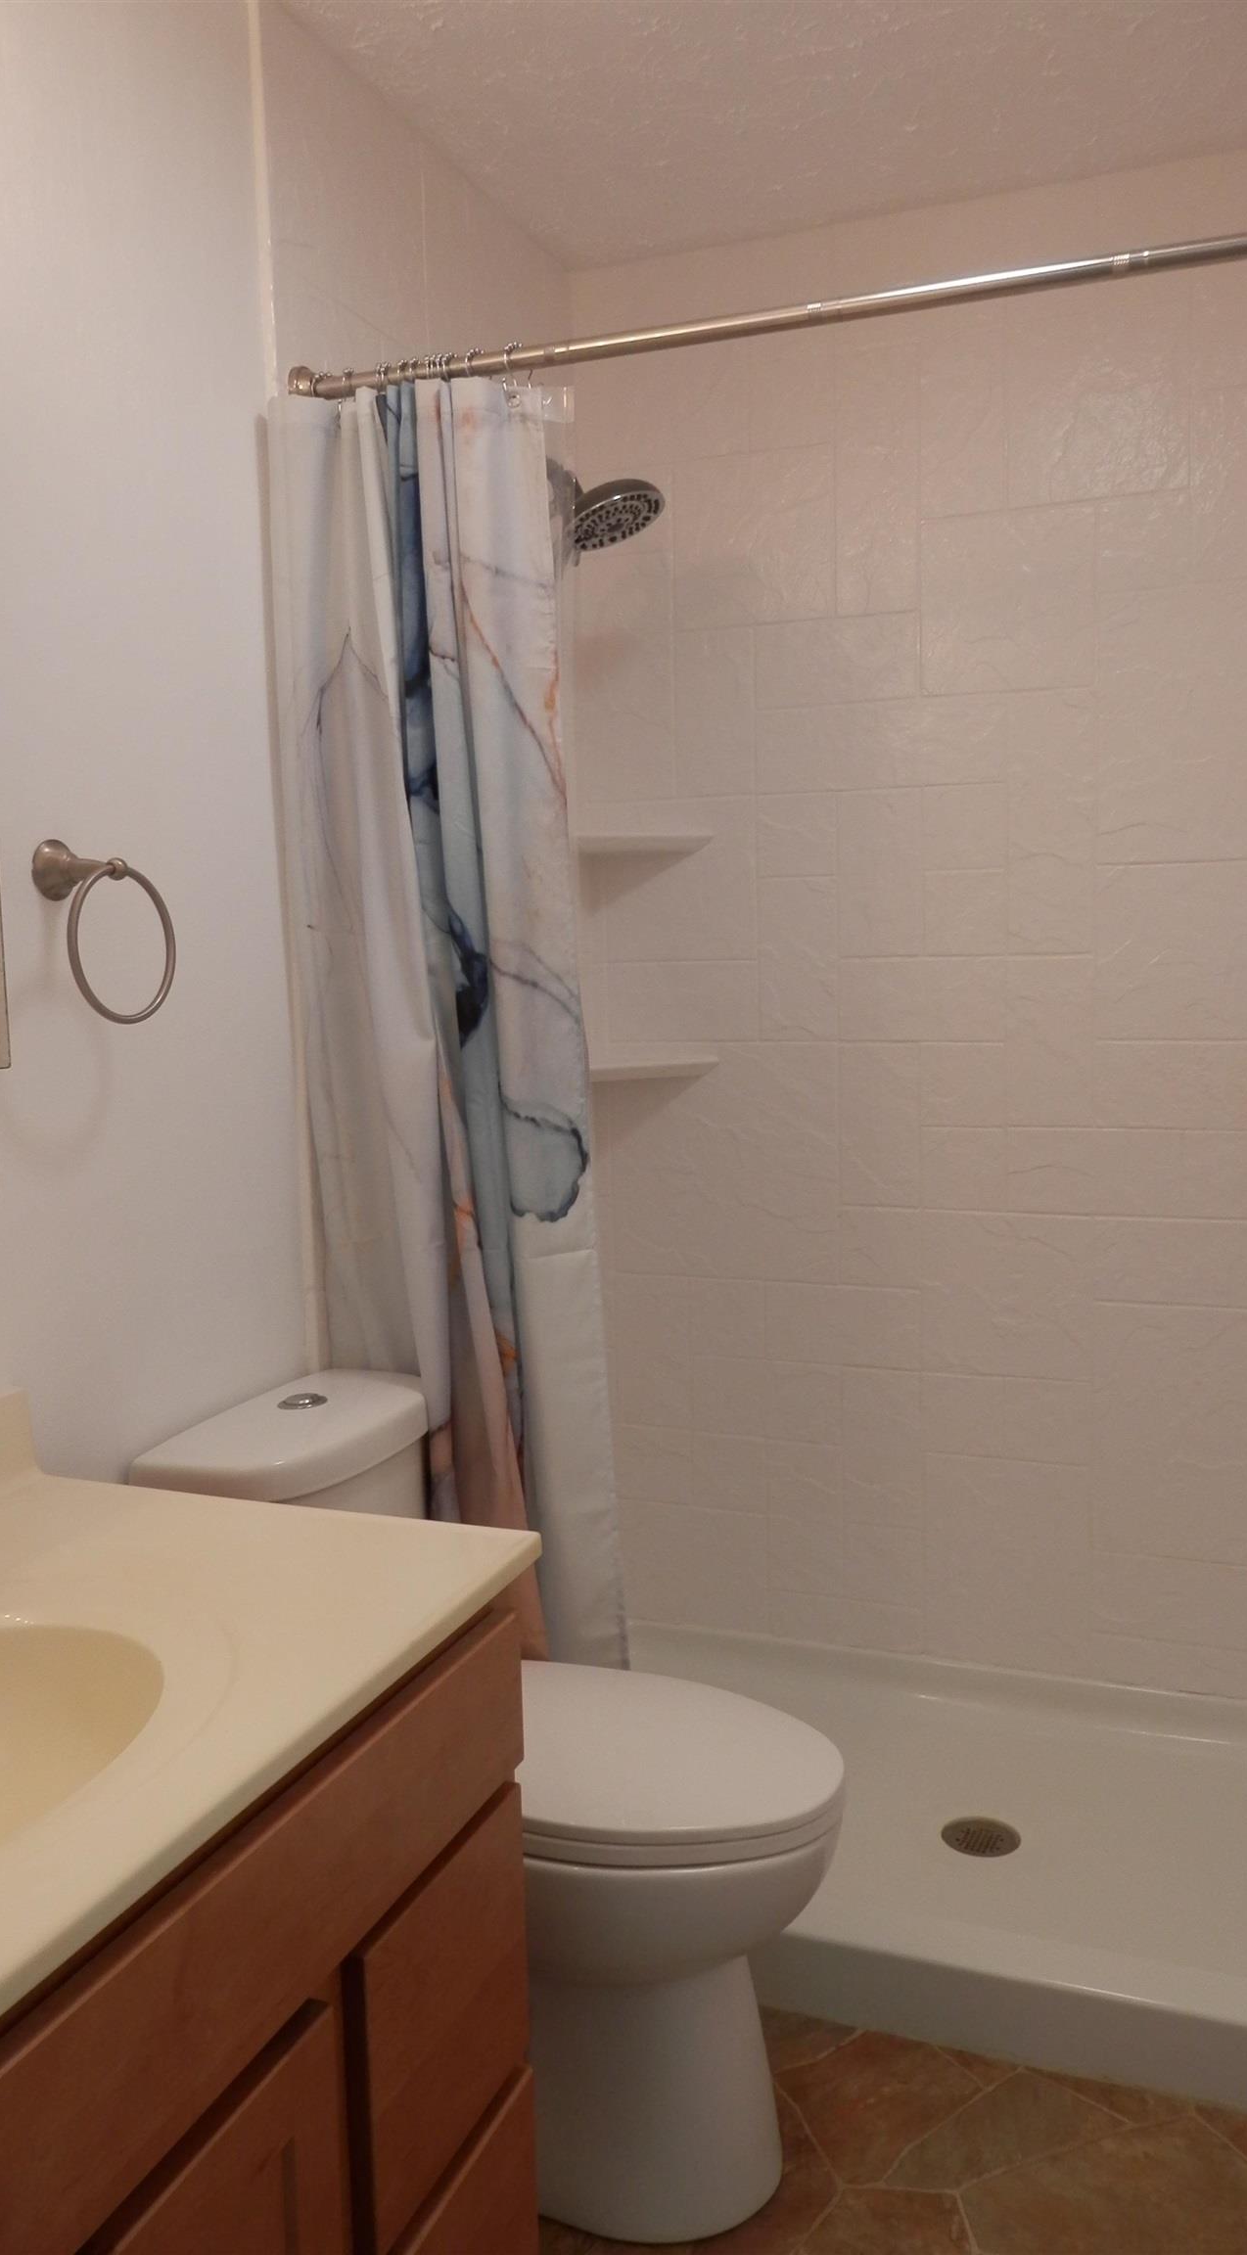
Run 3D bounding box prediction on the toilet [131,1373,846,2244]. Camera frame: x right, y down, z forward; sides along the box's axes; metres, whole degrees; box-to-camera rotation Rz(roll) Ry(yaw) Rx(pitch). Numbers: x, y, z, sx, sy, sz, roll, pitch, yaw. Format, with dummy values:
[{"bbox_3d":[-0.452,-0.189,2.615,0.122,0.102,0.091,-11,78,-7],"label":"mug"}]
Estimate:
[{"bbox_3d":[-0.107,0.713,1.795,0.705,0.788,0.415,1,7,21],"label":"toilet"}]

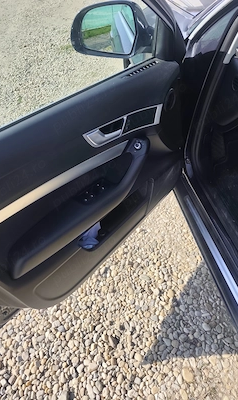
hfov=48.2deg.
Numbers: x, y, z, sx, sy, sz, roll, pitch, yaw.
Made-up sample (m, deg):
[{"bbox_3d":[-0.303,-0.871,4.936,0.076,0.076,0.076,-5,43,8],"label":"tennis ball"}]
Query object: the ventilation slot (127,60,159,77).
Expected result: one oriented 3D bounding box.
[{"bbox_3d":[0.066,-0.354,0.715,0.017,0.013,0.130,32,53,27],"label":"ventilation slot"}]

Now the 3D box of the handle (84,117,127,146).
[{"bbox_3d":[-0.038,-0.179,0.698,0.032,0.055,0.150,32,46,27],"label":"handle"}]

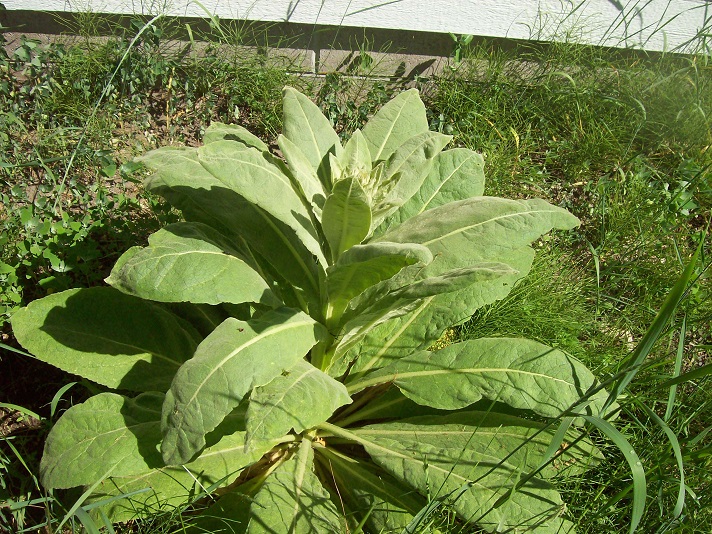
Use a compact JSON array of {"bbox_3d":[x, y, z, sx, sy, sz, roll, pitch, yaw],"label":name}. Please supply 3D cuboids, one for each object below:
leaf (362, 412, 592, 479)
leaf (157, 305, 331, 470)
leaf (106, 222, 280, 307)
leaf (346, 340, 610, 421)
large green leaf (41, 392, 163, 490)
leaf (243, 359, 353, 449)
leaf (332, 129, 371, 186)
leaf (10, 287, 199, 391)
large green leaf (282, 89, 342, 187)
[{"bbox_3d":[0.188,0.285,1.202,0.430,0.053,0.104,5,51,2],"label":"leaf"},{"bbox_3d":[-0.184,0.147,1.080,0.287,0.073,0.116,-41,77,-14],"label":"leaf"},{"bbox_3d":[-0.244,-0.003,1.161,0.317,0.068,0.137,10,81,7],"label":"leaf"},{"bbox_3d":[0.210,0.178,1.229,0.434,0.068,0.131,4,58,-4],"label":"leaf"},{"bbox_3d":[-0.347,0.257,1.151,0.297,0.068,0.134,-10,65,-6],"label":"large green leaf"},{"bbox_3d":[-0.102,0.208,1.105,0.137,0.063,0.178,43,76,13],"label":"leaf"},{"bbox_3d":[0.001,-0.137,0.935,0.040,0.079,0.029,-8,31,-17],"label":"leaf"},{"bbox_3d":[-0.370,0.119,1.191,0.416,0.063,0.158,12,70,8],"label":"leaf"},{"bbox_3d":[-0.055,-0.169,1.012,0.080,0.173,0.034,-18,8,29],"label":"large green leaf"}]

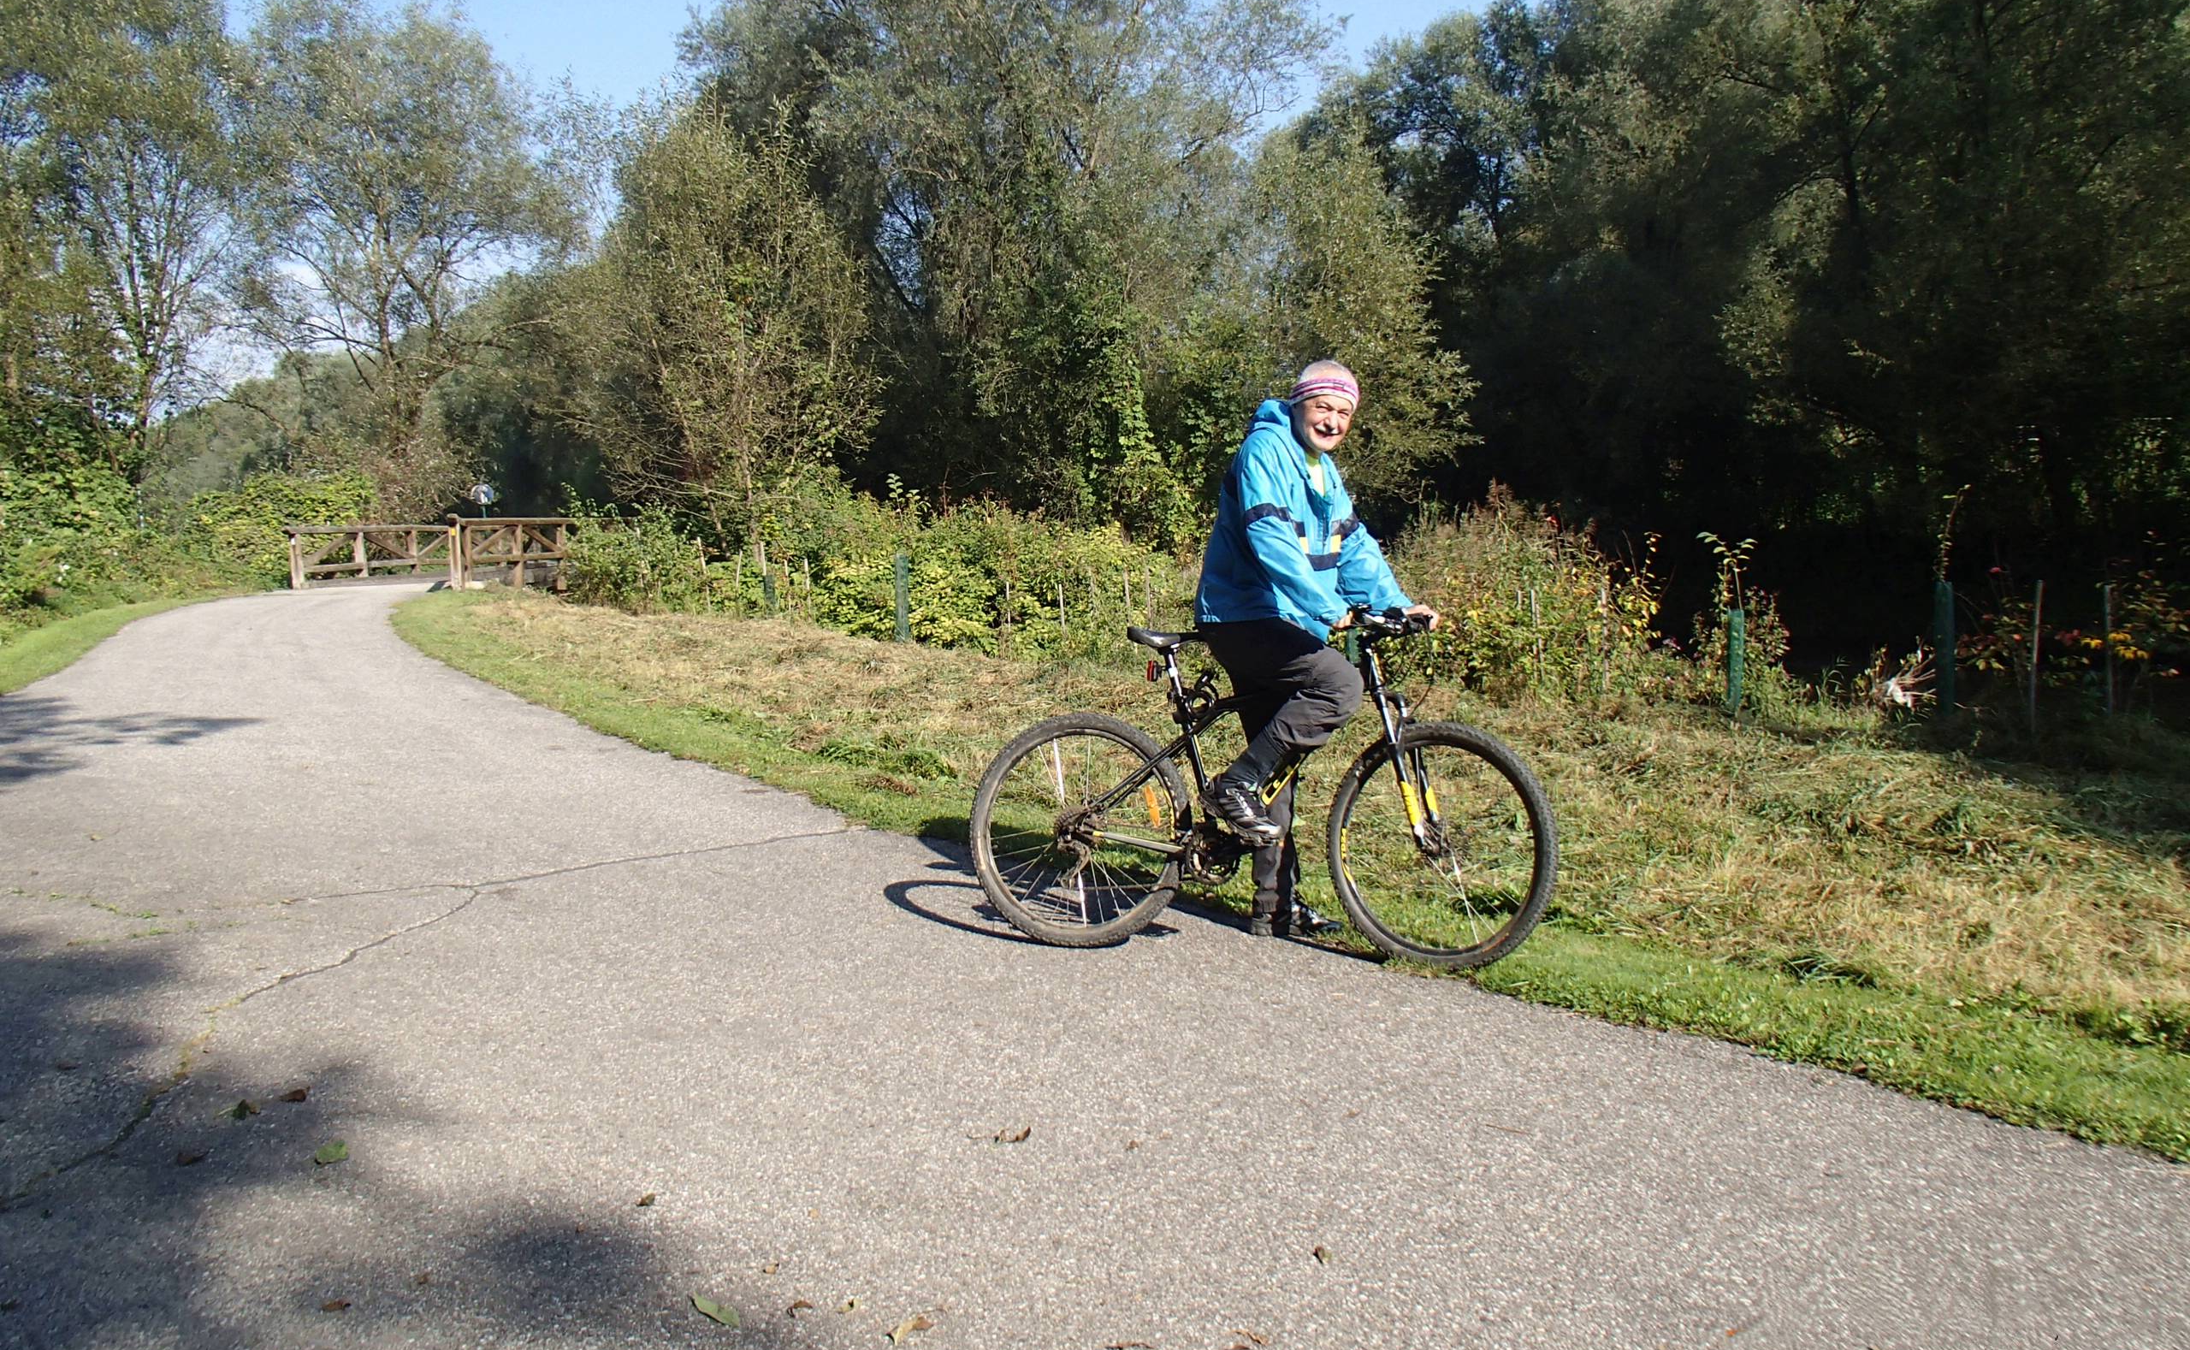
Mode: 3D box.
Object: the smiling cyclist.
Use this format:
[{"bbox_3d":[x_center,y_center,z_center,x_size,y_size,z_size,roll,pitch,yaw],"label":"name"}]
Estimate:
[{"bbox_3d":[0.644,-0.093,5.190,0.600,1.700,0.550,3,8,30],"label":"smiling cyclist"}]

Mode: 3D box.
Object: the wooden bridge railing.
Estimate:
[{"bbox_3d":[-10.755,-2.137,29.500,3.000,1.200,7.500,-1,7,0],"label":"wooden bridge railing"}]

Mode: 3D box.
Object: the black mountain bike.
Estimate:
[{"bbox_3d":[0.452,0.318,5.116,1.730,1.000,0.620,1,2,16],"label":"black mountain bike"}]

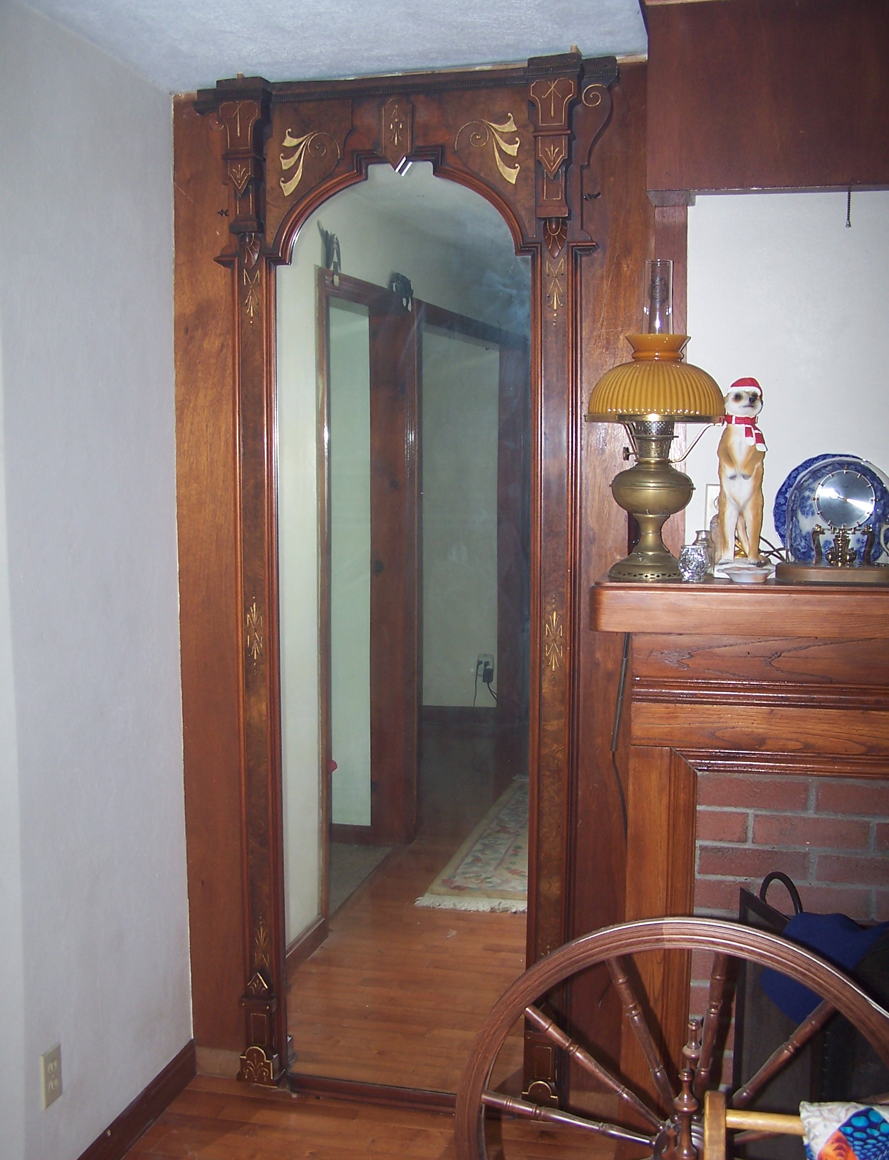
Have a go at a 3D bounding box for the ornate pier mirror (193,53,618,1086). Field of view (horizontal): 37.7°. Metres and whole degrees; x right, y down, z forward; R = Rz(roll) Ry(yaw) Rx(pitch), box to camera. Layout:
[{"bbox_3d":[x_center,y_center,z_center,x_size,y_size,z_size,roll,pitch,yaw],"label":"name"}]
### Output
[{"bbox_3d":[-0.111,0.085,3.004,0.975,2.395,0.140,2,7,14],"label":"ornate pier mirror"}]

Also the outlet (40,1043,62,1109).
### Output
[{"bbox_3d":[-0.798,1.015,2.663,0.008,0.115,0.070,2,7,14],"label":"outlet"}]

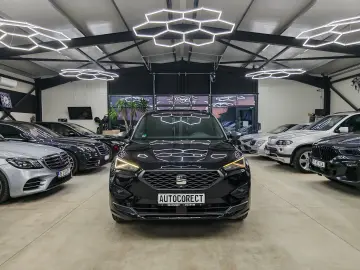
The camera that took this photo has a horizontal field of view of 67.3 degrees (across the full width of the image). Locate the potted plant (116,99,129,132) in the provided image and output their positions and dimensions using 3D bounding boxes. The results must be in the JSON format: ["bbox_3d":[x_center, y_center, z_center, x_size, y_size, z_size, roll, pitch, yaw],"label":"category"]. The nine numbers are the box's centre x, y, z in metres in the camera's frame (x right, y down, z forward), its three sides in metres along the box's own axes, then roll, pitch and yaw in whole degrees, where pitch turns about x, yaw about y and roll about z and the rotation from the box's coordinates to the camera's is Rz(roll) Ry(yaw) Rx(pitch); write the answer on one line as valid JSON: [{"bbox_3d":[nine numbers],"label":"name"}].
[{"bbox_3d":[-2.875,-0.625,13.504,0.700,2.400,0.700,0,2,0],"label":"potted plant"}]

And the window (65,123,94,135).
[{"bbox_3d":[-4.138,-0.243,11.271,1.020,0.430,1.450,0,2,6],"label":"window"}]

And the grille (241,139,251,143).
[{"bbox_3d":[3.153,0.264,13.195,0.150,0.220,0.900,0,2,-7],"label":"grille"}]

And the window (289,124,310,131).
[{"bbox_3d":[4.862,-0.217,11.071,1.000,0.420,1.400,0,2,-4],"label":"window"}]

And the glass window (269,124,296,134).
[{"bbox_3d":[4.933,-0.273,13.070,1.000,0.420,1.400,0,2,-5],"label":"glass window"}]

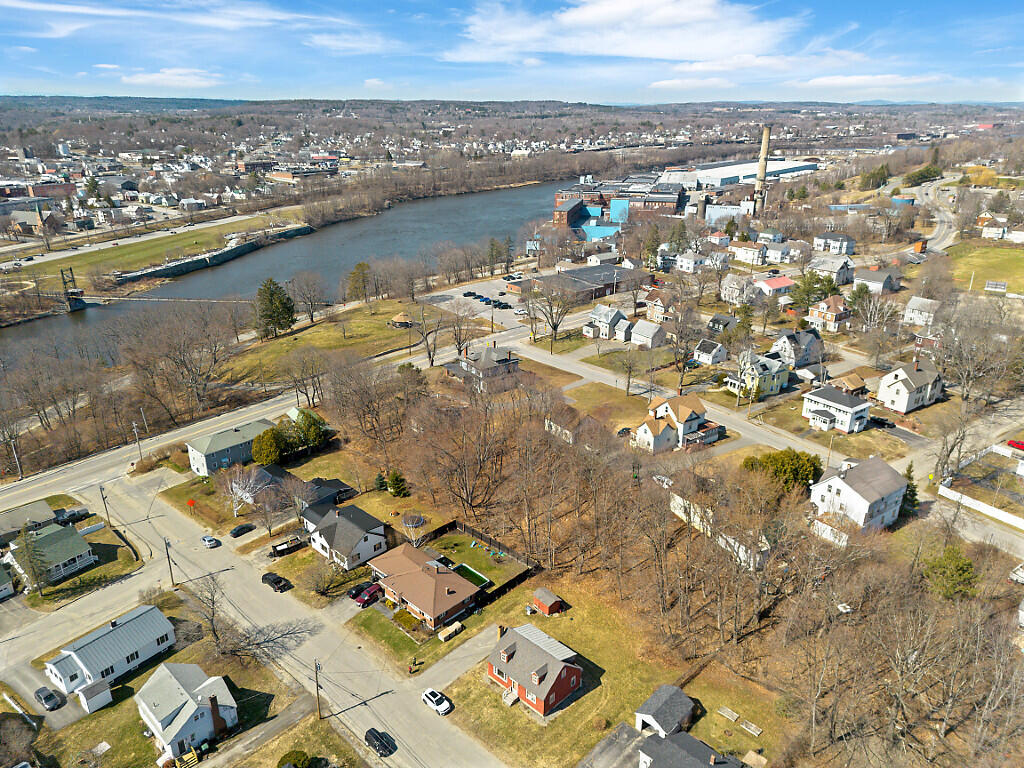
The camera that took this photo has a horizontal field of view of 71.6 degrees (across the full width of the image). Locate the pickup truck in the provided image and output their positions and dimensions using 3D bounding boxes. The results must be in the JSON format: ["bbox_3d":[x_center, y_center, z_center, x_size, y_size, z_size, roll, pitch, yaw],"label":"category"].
[{"bbox_3d":[-43.340,31.307,135.978,5.900,1.650,2.200,-15,26,-34],"label":"pickup truck"}]

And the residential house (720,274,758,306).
[{"bbox_3d":[97.328,-40.531,301.980,11.000,10.200,9.500,-17,28,-38],"label":"residential house"}]

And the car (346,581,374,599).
[{"bbox_3d":[-25.700,34.920,120.170,4.600,1.600,1.840,-18,28,-38],"label":"car"}]

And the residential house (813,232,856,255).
[{"bbox_3d":[160.090,-69.790,351.340,9.200,8.200,17.300,-16,27,-36],"label":"residential house"}]

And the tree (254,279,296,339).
[{"bbox_3d":[-83.852,-26.918,251.264,13.000,20.800,13.000,0,22,0],"label":"tree"}]

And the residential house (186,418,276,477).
[{"bbox_3d":[-64.407,14.082,167.144,18.800,8.100,8.800,-20,29,-41],"label":"residential house"}]

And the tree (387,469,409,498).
[{"bbox_3d":[-24.140,21.130,151.960,4.200,6.000,4.200,0,21,0],"label":"tree"}]

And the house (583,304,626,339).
[{"bbox_3d":[33.369,-22.203,256.166,12.500,9.300,10.000,-17,27,-37],"label":"house"}]

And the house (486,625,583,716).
[{"bbox_3d":[3.280,40.050,102.190,11.000,7.000,8.500,19,28,39],"label":"house"}]

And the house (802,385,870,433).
[{"bbox_3d":[84.777,6.547,187.099,12.500,7.500,14.000,-15,26,-34],"label":"house"}]

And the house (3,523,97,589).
[{"bbox_3d":[-85.335,31.063,130.513,12.700,5.700,11.400,16,26,34],"label":"house"}]

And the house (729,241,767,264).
[{"bbox_3d":[110.060,-60.820,327.620,14.900,8.900,7.800,19,29,39],"label":"house"}]

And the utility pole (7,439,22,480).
[{"bbox_3d":[-108.975,16.680,155.761,0.350,9.700,0.350,0,22,0],"label":"utility pole"}]

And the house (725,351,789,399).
[{"bbox_3d":[72.435,-3.229,209.434,15.800,9.200,11.700,-15,26,-33],"label":"house"}]

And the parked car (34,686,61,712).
[{"bbox_3d":[-66.487,44.776,101.682,4.450,1.500,1.800,15,26,33],"label":"parked car"}]

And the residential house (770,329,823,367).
[{"bbox_3d":[84.820,-11.510,210.530,12.000,9.300,9.600,-13,25,-29],"label":"residential house"}]

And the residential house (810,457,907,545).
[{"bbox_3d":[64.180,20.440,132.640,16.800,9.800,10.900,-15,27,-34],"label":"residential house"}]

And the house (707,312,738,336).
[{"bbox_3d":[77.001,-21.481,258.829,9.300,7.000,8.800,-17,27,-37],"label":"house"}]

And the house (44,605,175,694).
[{"bbox_3d":[-59.150,39.060,105.130,9.300,4.900,14.800,15,26,32],"label":"house"}]

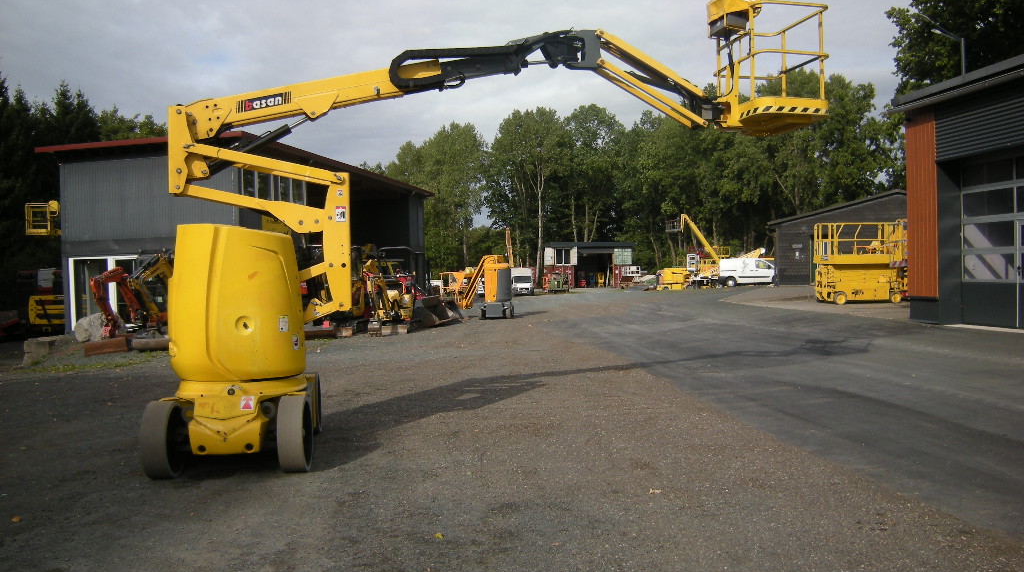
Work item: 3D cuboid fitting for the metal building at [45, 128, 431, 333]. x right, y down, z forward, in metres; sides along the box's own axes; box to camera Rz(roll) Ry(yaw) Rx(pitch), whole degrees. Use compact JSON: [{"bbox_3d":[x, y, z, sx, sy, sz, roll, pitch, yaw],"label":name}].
[{"bbox_3d":[-8.930,-1.550,32.350,6.800,5.500,17.700,-1,1,12],"label":"metal building"}]

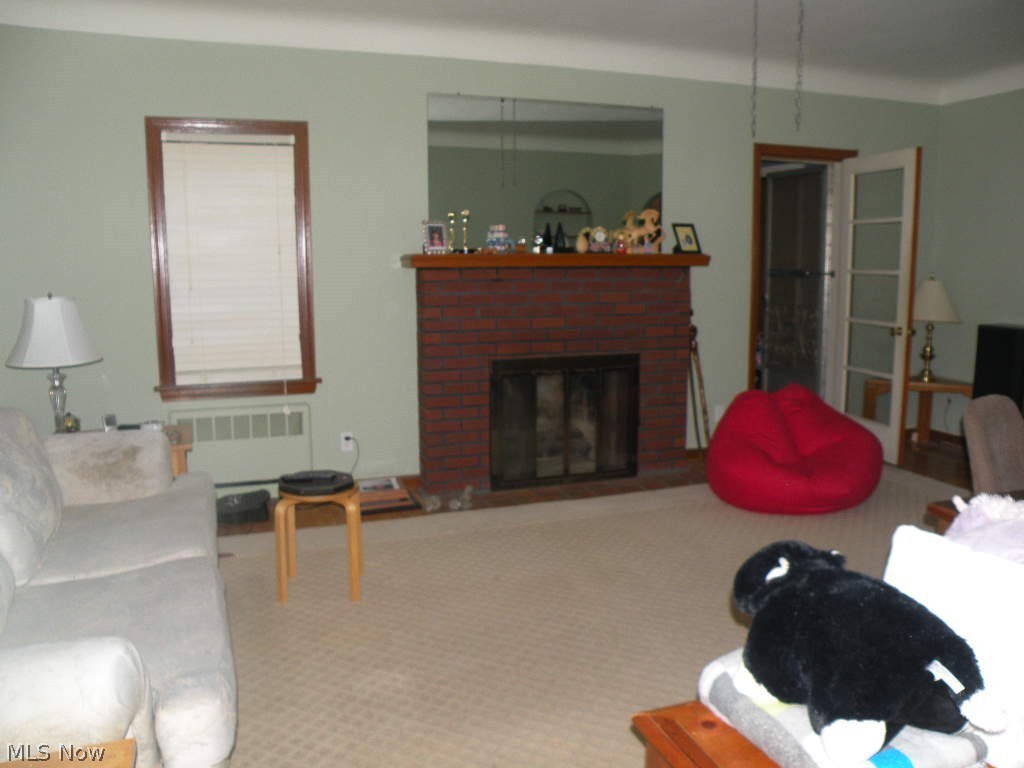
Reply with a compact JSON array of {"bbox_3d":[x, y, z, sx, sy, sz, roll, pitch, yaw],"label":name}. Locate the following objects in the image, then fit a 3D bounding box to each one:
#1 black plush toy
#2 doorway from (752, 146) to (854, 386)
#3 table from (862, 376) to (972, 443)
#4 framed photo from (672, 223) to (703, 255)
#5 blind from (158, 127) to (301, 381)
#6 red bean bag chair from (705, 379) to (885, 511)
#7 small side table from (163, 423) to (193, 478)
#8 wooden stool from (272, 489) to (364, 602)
[{"bbox_3d":[0.601,0.442,1.430,0.300,0.250,0.420,-5,9,-27],"label":"black plush toy"},{"bbox_3d":[2.016,-0.571,5.564,0.880,2.101,0.150,-3,9,-19],"label":"doorway"},{"bbox_3d":[2.973,0.204,5.779,0.820,0.480,0.440,3,9,24],"label":"table"},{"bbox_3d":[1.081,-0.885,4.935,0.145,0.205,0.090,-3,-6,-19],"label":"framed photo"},{"bbox_3d":[-1.500,-0.670,4.308,0.690,1.345,0.050,-3,9,-19],"label":"blind"},{"bbox_3d":[1.622,0.321,4.559,0.920,0.610,0.920,3,9,20],"label":"red bean bag chair"},{"bbox_3d":[-1.920,0.501,3.924,0.690,0.473,0.550,-3,9,-19],"label":"small side table"},{"bbox_3d":[-0.776,0.609,3.214,0.335,0.450,0.335,-1,8,-3],"label":"wooden stool"}]

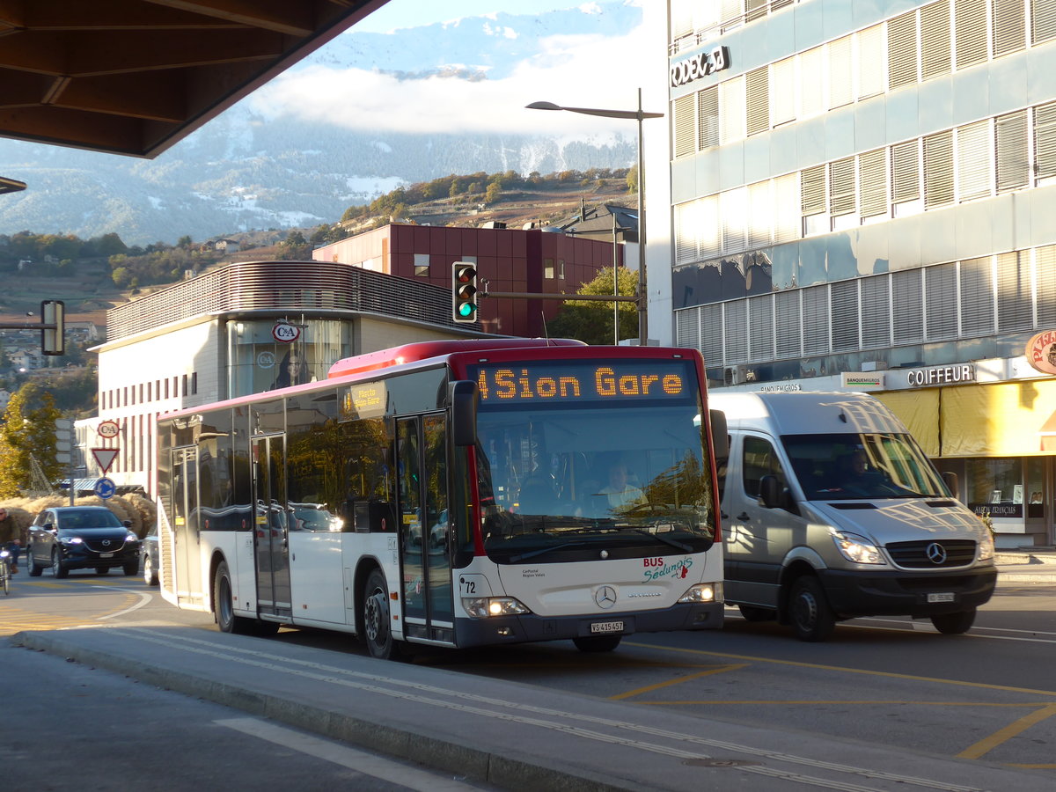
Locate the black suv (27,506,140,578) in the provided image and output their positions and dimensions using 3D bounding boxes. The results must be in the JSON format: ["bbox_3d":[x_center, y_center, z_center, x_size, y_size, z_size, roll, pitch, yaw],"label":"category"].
[{"bbox_3d":[-10.675,3.466,53.960,1.950,1.710,5.050,1,-3,-24],"label":"black suv"}]

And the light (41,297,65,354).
[{"bbox_3d":[-11.249,-1.610,53.500,0.560,1.300,0.420,1,-3,-22],"label":"light"}]

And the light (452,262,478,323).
[{"bbox_3d":[-1.331,-2.212,48.300,0.560,1.300,0.420,1,-3,-25],"label":"light"}]

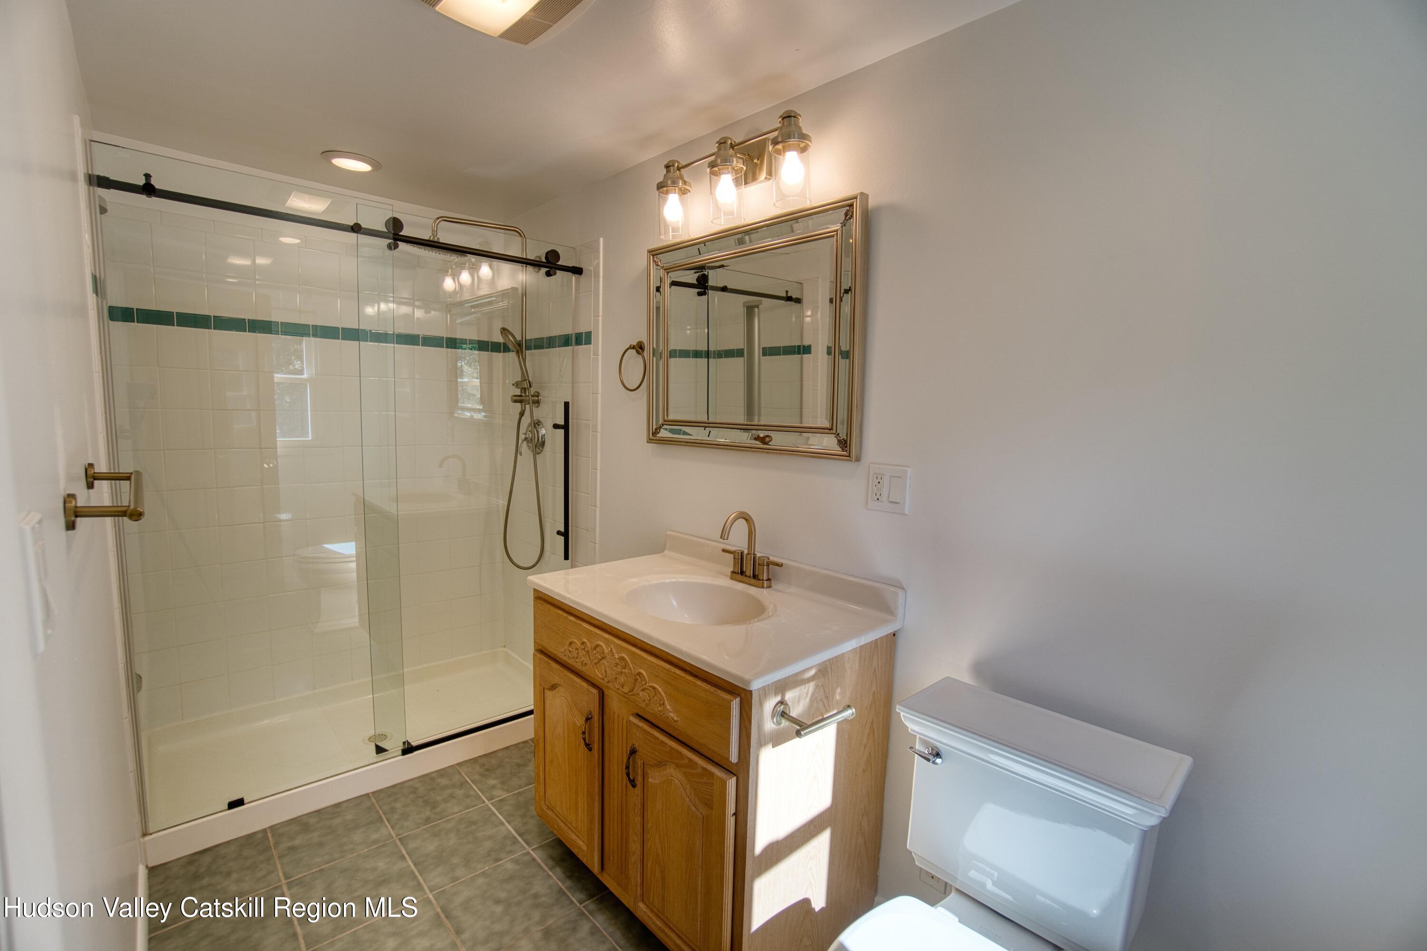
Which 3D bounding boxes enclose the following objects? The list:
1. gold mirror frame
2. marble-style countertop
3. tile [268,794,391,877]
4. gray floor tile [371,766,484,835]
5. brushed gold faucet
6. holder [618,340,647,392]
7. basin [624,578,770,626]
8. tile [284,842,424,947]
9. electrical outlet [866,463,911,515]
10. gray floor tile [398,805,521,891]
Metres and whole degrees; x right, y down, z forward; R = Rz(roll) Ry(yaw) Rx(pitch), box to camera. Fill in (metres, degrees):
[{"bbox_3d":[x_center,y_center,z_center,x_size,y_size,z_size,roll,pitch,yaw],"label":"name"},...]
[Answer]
[{"bbox_3d":[0.080,-0.420,1.870,0.037,0.685,0.874,-8,11,-44],"label":"gold mirror frame"},{"bbox_3d":[-0.039,0.315,1.689,0.565,0.106,0.945,-4,9,-44],"label":"marble-style countertop"},{"bbox_3d":[-1.273,1.199,1.983,0.302,0.010,0.302,-4,8,-42],"label":"tile"},{"bbox_3d":[-1.040,1.186,2.175,0.302,0.010,0.302,-4,8,-42],"label":"gray floor tile"},{"bbox_3d":[0.078,0.223,1.806,0.165,0.226,0.255,-4,9,-44],"label":"brushed gold faucet"},{"bbox_3d":[-0.293,-0.411,2.253,0.064,0.190,0.172,-4,9,-44],"label":"holder"},{"bbox_3d":[-0.053,0.417,1.673,0.365,0.140,0.440,-4,9,-44],"label":"basin"},{"bbox_3d":[-1.058,1.230,1.763,0.302,0.010,0.302,-4,8,-42],"label":"tile"},{"bbox_3d":[0.457,0.036,1.562,0.008,0.121,0.119,-4,9,-44],"label":"electrical outlet"},{"bbox_3d":[-0.825,1.217,1.953,0.302,0.010,0.302,-4,8,-42],"label":"gray floor tile"}]

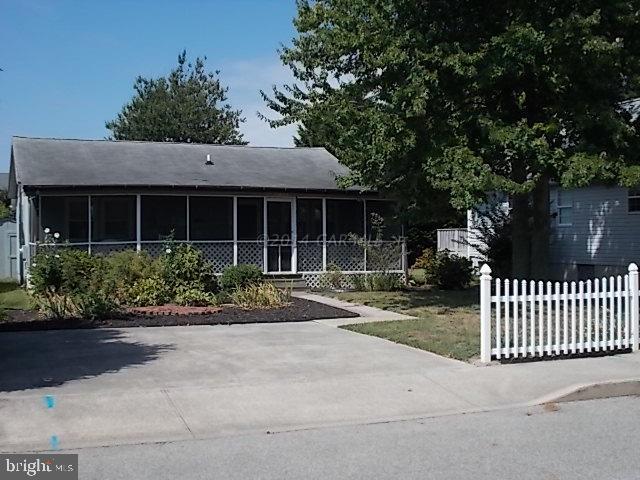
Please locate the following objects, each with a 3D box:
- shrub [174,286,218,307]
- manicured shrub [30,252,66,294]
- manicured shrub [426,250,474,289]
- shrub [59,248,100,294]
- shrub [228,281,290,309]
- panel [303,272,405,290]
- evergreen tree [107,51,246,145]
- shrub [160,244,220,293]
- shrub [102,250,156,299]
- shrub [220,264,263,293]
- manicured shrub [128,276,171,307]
[{"bbox_3d":[-2.566,1.173,16.900,0.914,0.414,0.750,0,0,-18],"label":"shrub"},{"bbox_3d":[-6.163,0.744,18.400,0.769,1.013,0.850,0,0,-18],"label":"manicured shrub"},{"bbox_3d":[3.598,0.835,22.600,1.350,1.080,1.250,0,0,0],"label":"manicured shrub"},{"bbox_3d":[-5.676,0.770,19.200,1.000,1.100,1.000,0,0,-22],"label":"shrub"},{"bbox_3d":[-1.302,1.165,17.800,1.280,0.500,1.100,0,0,-22],"label":"shrub"},{"bbox_3d":[1.000,1.195,23.350,3.100,0.500,0.050,0,0,-18],"label":"panel"},{"bbox_3d":[-6.527,-3.600,37.000,6.400,10.000,6.400,0,0,-22],"label":"evergreen tree"},{"bbox_3d":[-2.942,0.668,18.200,1.342,1.224,1.200,0,0,-18],"label":"shrub"},{"bbox_3d":[-4.215,0.761,18.000,1.195,1.058,1.100,0,0,-18],"label":"shrub"},{"bbox_3d":[-2.020,1.010,21.200,1.120,0.720,1.080,0,0,0],"label":"shrub"},{"bbox_3d":[-3.563,1.066,17.000,0.878,0.607,0.800,0,0,-18],"label":"manicured shrub"}]

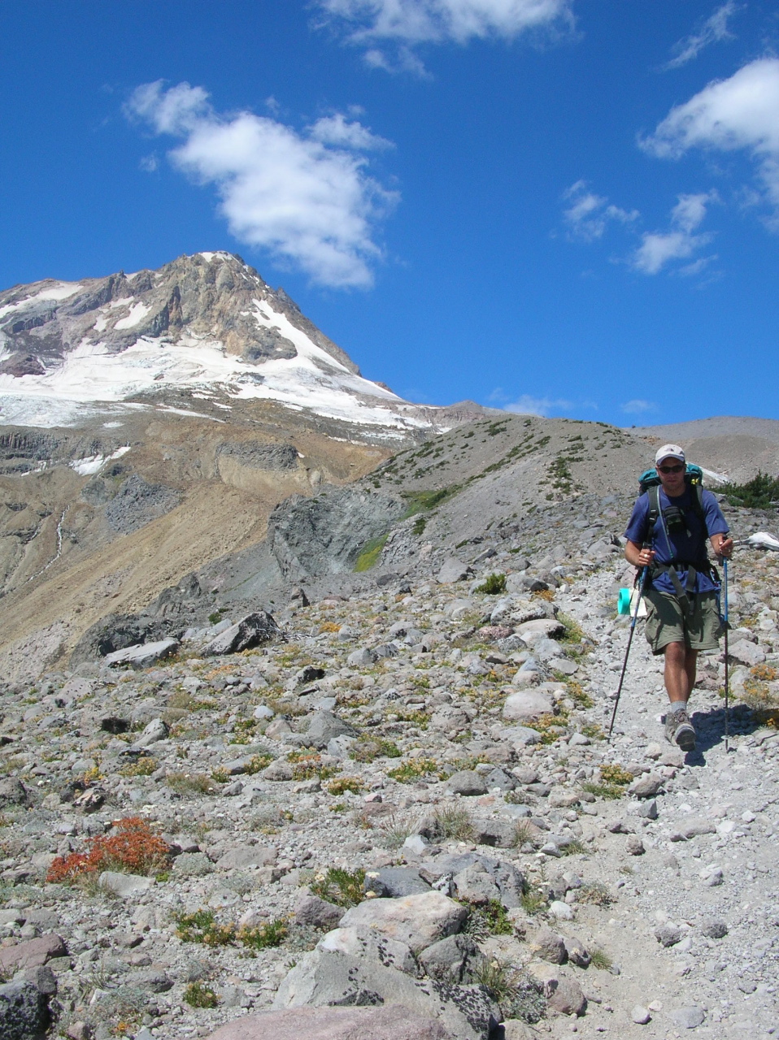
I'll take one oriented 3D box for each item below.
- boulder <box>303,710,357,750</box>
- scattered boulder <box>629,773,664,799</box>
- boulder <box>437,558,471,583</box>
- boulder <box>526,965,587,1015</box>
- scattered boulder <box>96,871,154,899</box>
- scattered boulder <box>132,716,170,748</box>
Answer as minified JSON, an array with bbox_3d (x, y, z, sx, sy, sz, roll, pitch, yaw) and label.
[{"bbox_3d":[-0.367,1.290,6.462,0.329,0.230,0.279,0,-6,-3],"label":"boulder"},{"bbox_3d":[1.281,1.326,5.252,0.173,0.122,0.130,-1,-6,14],"label":"scattered boulder"},{"bbox_3d":[0.963,0.758,15.670,0.532,0.384,0.425,0,-6,4],"label":"boulder"},{"bbox_3d":[0.502,1.413,3.162,0.173,0.129,0.156,-1,-6,9],"label":"boulder"},{"bbox_3d":[-1.029,1.425,4.100,0.215,0.100,0.160,0,-3,0],"label":"scattered boulder"},{"bbox_3d":[-1.480,1.318,6.522,0.226,0.185,0.181,1,-6,-13],"label":"scattered boulder"}]

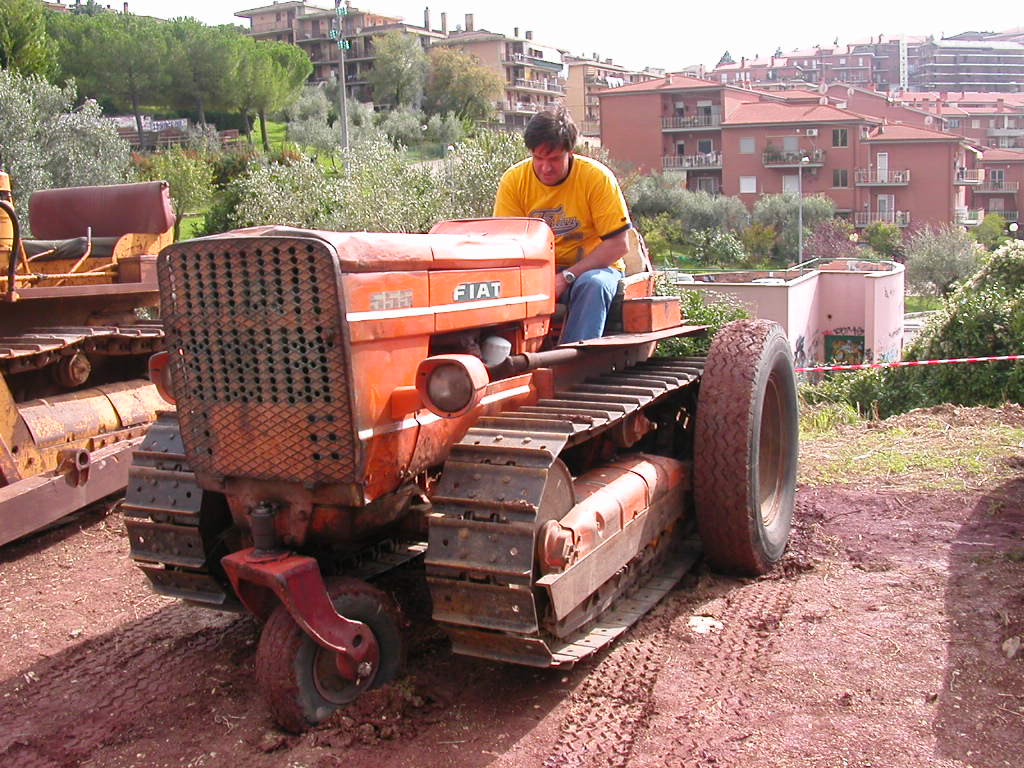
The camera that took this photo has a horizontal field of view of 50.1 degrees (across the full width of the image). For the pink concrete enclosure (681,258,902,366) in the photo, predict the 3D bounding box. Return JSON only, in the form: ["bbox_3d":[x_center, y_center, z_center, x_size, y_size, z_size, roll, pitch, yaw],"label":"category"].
[{"bbox_3d":[6.401,-0.923,24.794,4.900,3.500,5.600,4,12,28],"label":"pink concrete enclosure"}]

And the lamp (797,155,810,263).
[{"bbox_3d":[10.629,-5.306,40.046,0.500,5.950,0.220,-2,11,0],"label":"lamp"}]

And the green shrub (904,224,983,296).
[{"bbox_3d":[16.992,-4.852,43.000,3.200,2.950,3.000,2,12,22],"label":"green shrub"}]

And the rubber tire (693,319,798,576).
[{"bbox_3d":[0.902,0.235,4.114,0.225,0.955,0.955,3,12,25],"label":"rubber tire"}]

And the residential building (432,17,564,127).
[{"bbox_3d":[-0.936,-42.201,153.680,10.800,13.500,22.000,3,12,25],"label":"residential building"}]

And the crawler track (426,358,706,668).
[{"bbox_3d":[0.338,0.359,3.595,0.304,0.701,2.078,3,9,25],"label":"crawler track"}]

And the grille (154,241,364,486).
[{"bbox_3d":[-0.630,-0.049,2.747,0.573,0.637,0.080,3,14,25],"label":"grille"}]

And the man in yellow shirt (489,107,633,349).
[{"bbox_3d":[0.191,-0.521,4.150,0.540,1.100,0.680,2,12,22],"label":"man in yellow shirt"}]

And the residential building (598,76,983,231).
[{"bbox_3d":[22.319,-18.763,89.446,28.000,13.300,13.500,3,12,24],"label":"residential building"}]

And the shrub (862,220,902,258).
[{"bbox_3d":[17.941,-6.852,53.000,2.000,2.100,1.900,1,11,18],"label":"shrub"}]

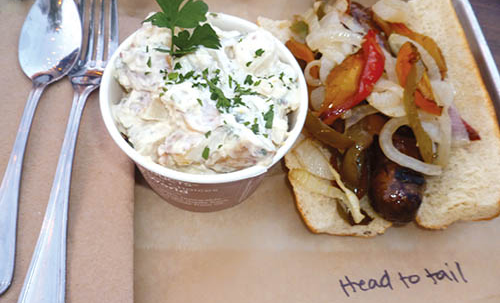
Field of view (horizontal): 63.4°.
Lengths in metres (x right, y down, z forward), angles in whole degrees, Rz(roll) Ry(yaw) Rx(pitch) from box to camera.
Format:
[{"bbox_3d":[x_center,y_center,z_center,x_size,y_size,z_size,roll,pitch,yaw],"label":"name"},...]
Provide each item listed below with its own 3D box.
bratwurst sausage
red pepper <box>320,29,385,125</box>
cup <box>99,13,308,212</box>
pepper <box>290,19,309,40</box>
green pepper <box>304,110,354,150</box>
[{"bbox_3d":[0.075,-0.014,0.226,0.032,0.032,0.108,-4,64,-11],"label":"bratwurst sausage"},{"bbox_3d":[0.056,-0.041,0.221,0.029,0.018,0.064,27,62,5],"label":"red pepper"},{"bbox_3d":[-0.023,-0.016,0.208,0.093,0.059,0.093,-2,64,-10],"label":"cup"},{"bbox_3d":[0.030,-0.074,0.244,0.012,0.008,0.015,6,63,-6],"label":"pepper"},{"bbox_3d":[0.042,-0.011,0.214,0.034,0.011,0.012,31,63,7],"label":"green pepper"}]

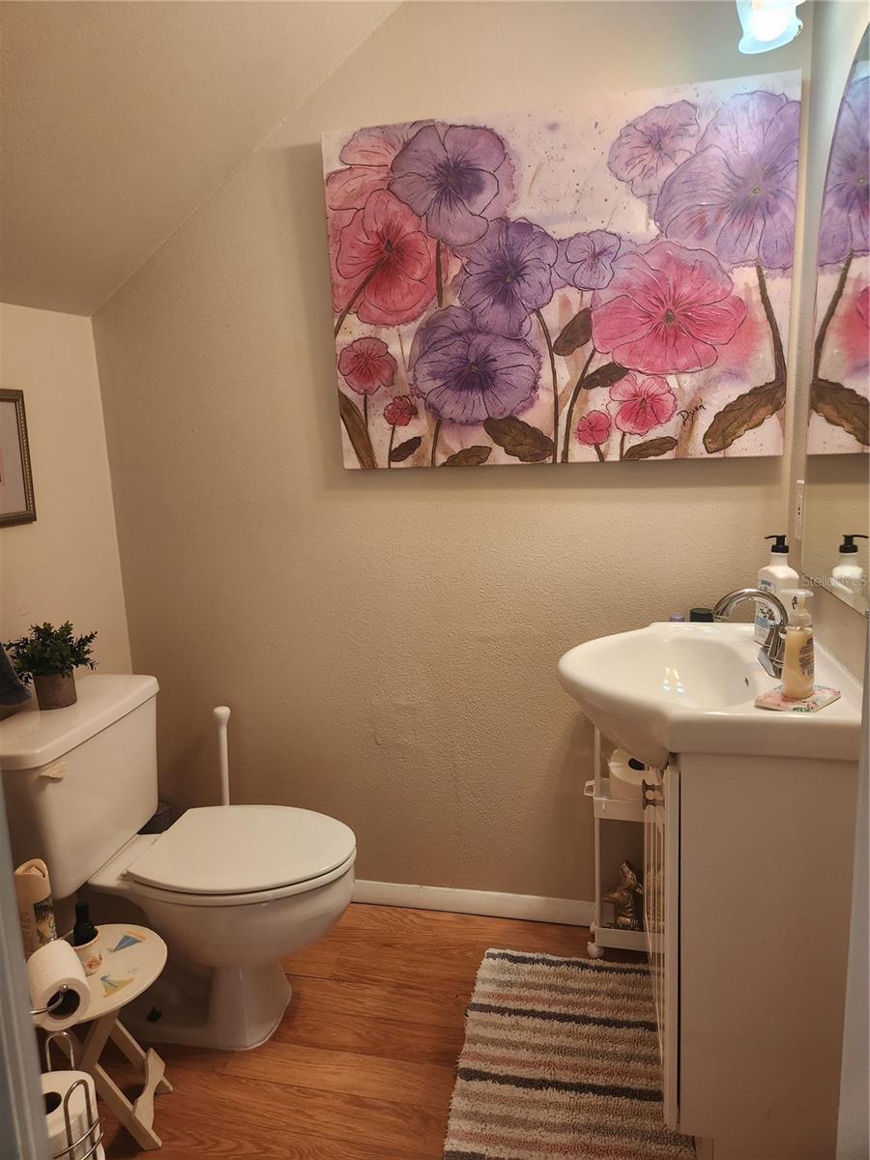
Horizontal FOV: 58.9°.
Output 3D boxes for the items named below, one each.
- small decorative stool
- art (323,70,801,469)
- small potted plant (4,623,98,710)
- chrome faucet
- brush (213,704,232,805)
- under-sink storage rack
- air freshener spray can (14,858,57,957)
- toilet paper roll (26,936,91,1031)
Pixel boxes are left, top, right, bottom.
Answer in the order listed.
[{"bbox_3d":[-0.658,0.903,1.502,0.280,0.325,0.280,-4,11,-7],"label":"small decorative stool"},{"bbox_3d":[0.257,-0.652,1.744,1.014,0.766,0.035,0,11,13],"label":"art"},{"bbox_3d":[-0.882,0.192,1.762,0.200,0.185,0.180,-8,12,-27],"label":"small potted plant"},{"bbox_3d":[0.582,0.083,1.399,0.155,0.146,0.160,0,11,13],"label":"chrome faucet"},{"bbox_3d":[-0.579,0.636,2.110,0.110,0.615,0.110,0,11,13],"label":"brush"},{"bbox_3d":[0.564,0.564,1.856,0.410,0.760,0.140,0,11,13],"label":"under-sink storage rack"},{"bbox_3d":[-0.723,0.622,1.405,0.057,0.213,0.057,-5,11,-15],"label":"air freshener spray can"},{"bbox_3d":[-0.525,0.562,1.072,0.071,0.071,0.104,-10,13,-36],"label":"toilet paper roll"}]

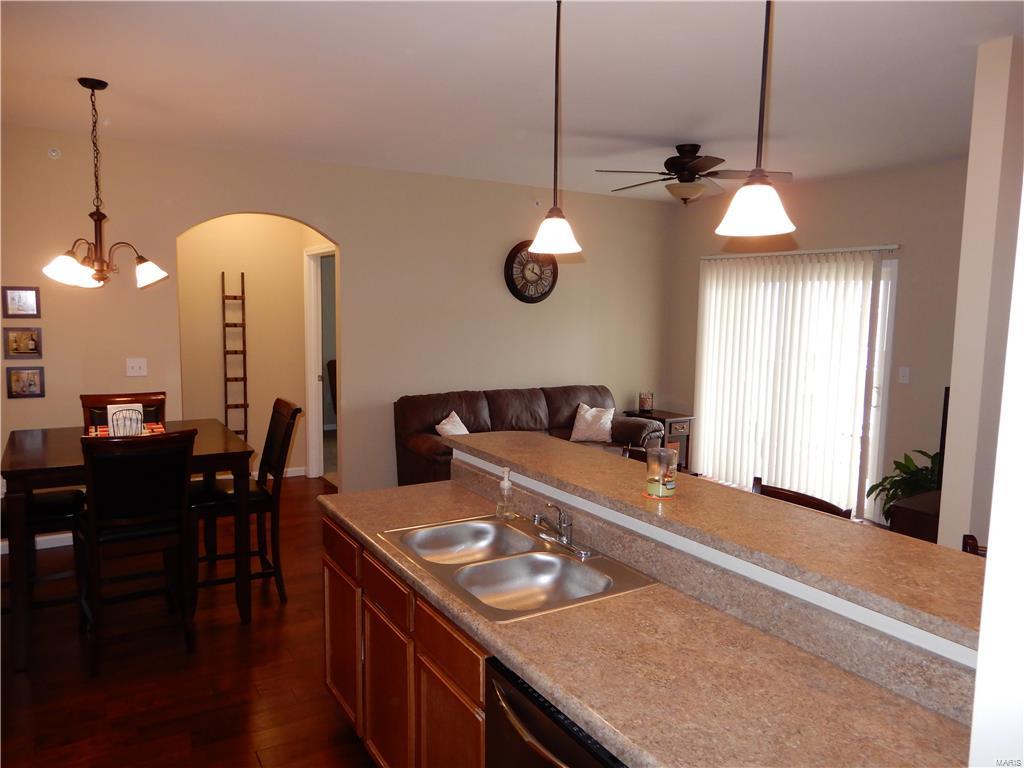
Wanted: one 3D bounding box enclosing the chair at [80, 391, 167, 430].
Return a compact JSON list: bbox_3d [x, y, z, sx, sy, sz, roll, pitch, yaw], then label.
[{"bbox_3d":[-2.244,0.638,4.195,0.475,1.085,0.610,-3,7,-32],"label":"chair"}]

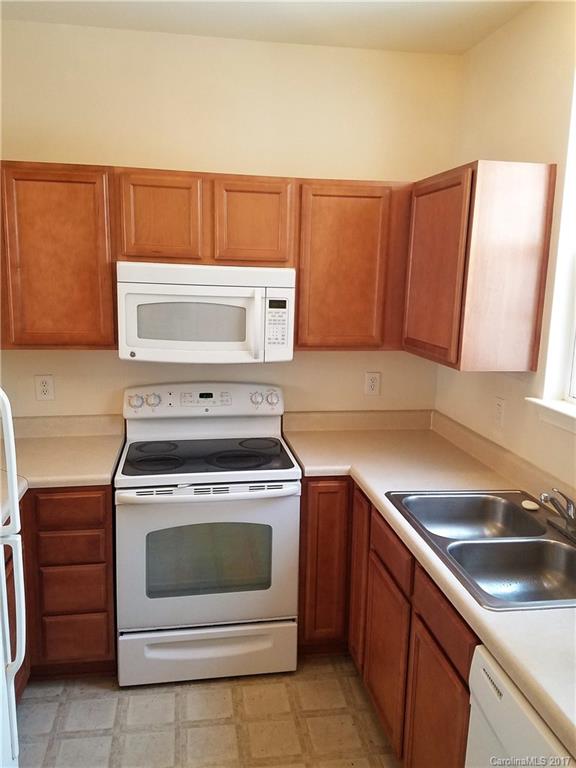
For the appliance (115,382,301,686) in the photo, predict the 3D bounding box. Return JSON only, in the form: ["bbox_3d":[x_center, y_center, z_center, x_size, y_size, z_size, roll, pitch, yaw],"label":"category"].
[{"bbox_3d":[-0.370,0.631,2.700,0.757,1.199,0.697,0,11,-9],"label":"appliance"}]

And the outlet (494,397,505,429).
[{"bbox_3d":[0.908,0.122,2.494,0.012,0.120,0.076,0,11,-9],"label":"outlet"}]

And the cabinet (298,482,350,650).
[{"bbox_3d":[0.112,0.751,2.767,0.233,0.838,0.560,0,10,-10],"label":"cabinet"}]

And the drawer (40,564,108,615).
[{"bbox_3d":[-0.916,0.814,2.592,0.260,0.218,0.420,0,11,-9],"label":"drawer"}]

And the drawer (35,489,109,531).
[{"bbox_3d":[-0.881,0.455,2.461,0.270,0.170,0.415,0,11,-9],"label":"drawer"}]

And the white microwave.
[{"bbox_3d":[-0.371,-0.335,2.670,0.756,0.414,0.408,0,11,-9],"label":"white microwave"}]

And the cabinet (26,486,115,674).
[{"bbox_3d":[-0.927,0.770,2.633,0.330,0.876,0.620,0,11,-9],"label":"cabinet"}]

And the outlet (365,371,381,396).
[{"bbox_3d":[0.449,0.001,3.033,0.072,0.116,0.012,0,11,-9],"label":"outlet"}]

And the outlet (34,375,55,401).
[{"bbox_3d":[-1.188,0.023,2.818,0.079,0.123,0.012,0,11,-9],"label":"outlet"}]

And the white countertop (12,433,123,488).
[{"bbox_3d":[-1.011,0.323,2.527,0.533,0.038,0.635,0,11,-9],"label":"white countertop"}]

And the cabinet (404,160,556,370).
[{"bbox_3d":[0.756,-0.476,2.424,0.330,0.761,0.609,0,11,-9],"label":"cabinet"}]

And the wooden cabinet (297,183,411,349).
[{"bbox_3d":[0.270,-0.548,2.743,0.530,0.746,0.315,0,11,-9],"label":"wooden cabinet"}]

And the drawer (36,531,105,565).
[{"bbox_3d":[-0.911,0.627,2.557,0.260,0.148,0.420,0,11,-9],"label":"drawer"}]

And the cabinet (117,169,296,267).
[{"bbox_3d":[-0.366,-0.725,2.603,0.768,0.382,0.315,0,11,-9],"label":"cabinet"}]

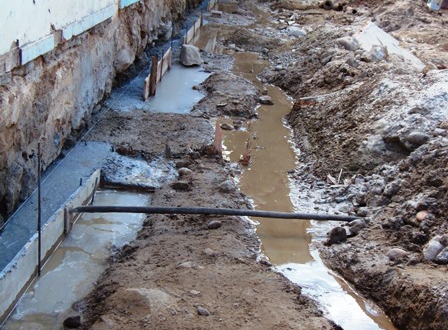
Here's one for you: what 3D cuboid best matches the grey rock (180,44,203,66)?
[{"bbox_3d":[-0.469,-1.583,10.380,0.308,0.316,0.271,-1,17,-3],"label":"grey rock"}]

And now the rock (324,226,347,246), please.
[{"bbox_3d":[0.651,0.408,4.176,0.109,0.102,0.096,3,17,9],"label":"rock"}]

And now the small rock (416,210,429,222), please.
[{"bbox_3d":[1.081,0.276,3.948,0.065,0.063,0.058,5,18,15],"label":"small rock"}]

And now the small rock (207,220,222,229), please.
[{"bbox_3d":[-0.052,0.348,4.202,0.081,0.055,0.071,0,17,-1],"label":"small rock"}]

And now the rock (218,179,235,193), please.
[{"bbox_3d":[0.017,0.145,4.839,0.107,0.090,0.094,0,17,0],"label":"rock"}]

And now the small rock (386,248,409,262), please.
[{"bbox_3d":[0.870,0.451,3.629,0.103,0.059,0.090,4,18,13],"label":"small rock"}]

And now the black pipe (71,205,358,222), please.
[{"bbox_3d":[-0.031,0.303,4.415,1.794,0.034,0.034,3,17,-11],"label":"black pipe"}]

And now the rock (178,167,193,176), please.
[{"bbox_3d":[-0.275,0.048,5.168,0.100,0.057,0.088,-1,17,-3],"label":"rock"}]

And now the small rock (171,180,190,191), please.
[{"bbox_3d":[-0.287,0.142,4.843,0.127,0.072,0.112,-1,17,-3],"label":"small rock"}]

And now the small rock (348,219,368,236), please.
[{"bbox_3d":[0.780,0.368,4.237,0.105,0.100,0.093,3,17,10],"label":"small rock"}]

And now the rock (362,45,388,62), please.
[{"bbox_3d":[1.764,-1.290,8.386,0.278,0.184,0.244,4,18,12],"label":"rock"}]

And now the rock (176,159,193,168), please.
[{"bbox_3d":[-0.296,-0.011,5.364,0.111,0.054,0.098,-1,17,-3],"label":"rock"}]

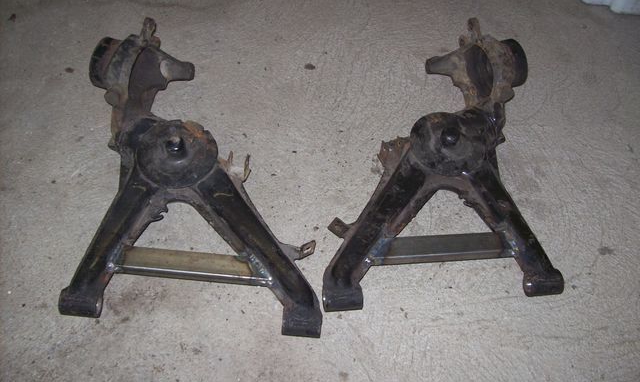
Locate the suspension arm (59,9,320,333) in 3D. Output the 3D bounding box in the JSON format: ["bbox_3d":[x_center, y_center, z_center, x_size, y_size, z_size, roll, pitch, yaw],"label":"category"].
[{"bbox_3d":[-0.225,-0.076,1.191,0.465,0.157,0.642,3,52,-1],"label":"suspension arm"}]

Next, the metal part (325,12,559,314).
[{"bbox_3d":[0.214,-0.095,1.230,0.446,0.157,0.627,-1,52,-4],"label":"metal part"}]

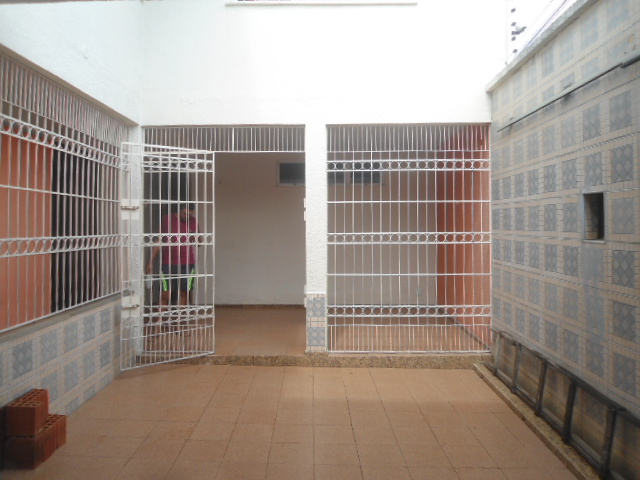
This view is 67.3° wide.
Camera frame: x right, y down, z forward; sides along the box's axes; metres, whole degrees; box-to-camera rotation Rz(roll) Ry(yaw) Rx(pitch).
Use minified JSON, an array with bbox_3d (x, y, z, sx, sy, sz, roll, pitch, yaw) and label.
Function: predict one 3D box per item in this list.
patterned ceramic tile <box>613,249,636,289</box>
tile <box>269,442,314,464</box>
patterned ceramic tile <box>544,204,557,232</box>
[{"bbox_3d":[1.870,0.181,2.952,0.010,0.213,0.213,0,2,1],"label":"patterned ceramic tile"},{"bbox_3d":[-0.184,1.443,3.251,0.298,0.010,0.298,2,2,-1],"label":"tile"},{"bbox_3d":[1.828,-0.168,3.795,0.012,0.207,0.210,-1,2,1],"label":"patterned ceramic tile"}]

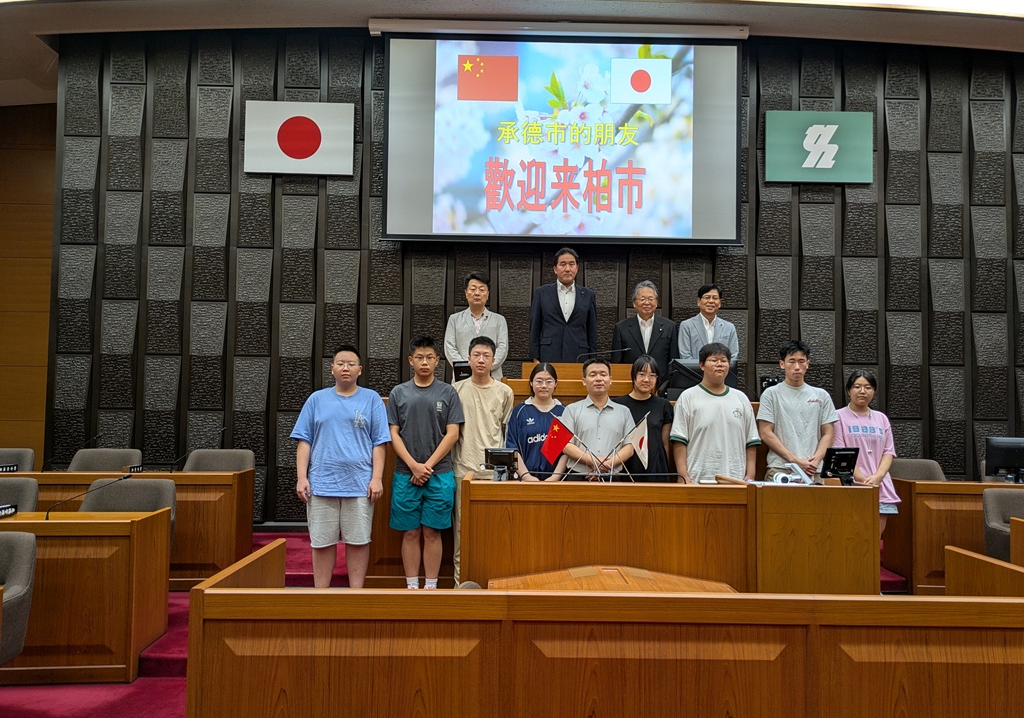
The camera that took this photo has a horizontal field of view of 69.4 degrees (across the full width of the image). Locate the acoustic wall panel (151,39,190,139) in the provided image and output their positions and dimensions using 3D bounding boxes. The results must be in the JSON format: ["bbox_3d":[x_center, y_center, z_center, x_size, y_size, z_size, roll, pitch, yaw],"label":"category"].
[{"bbox_3d":[-3.180,-2.547,6.902,0.336,0.967,0.060,1,-2,-1],"label":"acoustic wall panel"}]

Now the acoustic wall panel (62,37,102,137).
[{"bbox_3d":[-4.007,-2.559,6.922,0.338,0.964,0.085,1,-2,-1],"label":"acoustic wall panel"}]

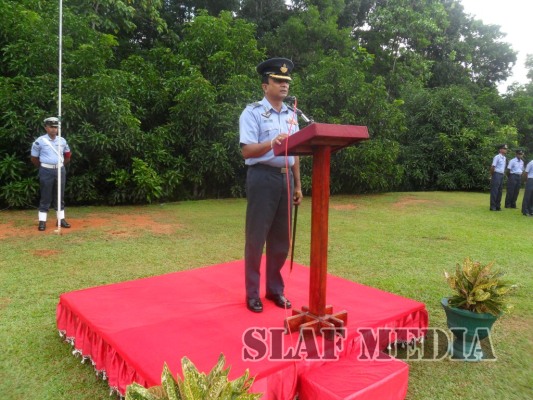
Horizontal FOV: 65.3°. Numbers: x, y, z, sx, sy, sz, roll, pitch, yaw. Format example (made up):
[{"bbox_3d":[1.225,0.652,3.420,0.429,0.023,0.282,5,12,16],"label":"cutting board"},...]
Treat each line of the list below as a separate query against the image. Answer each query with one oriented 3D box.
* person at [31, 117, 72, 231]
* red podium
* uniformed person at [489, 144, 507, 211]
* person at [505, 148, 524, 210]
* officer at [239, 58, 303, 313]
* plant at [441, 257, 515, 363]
[{"bbox_3d":[-3.359,-0.408,6.526,0.600,1.760,0.370,-4,10,-38],"label":"person"},{"bbox_3d":[0.339,0.185,2.687,0.480,1.312,0.370,-4,9,-37],"label":"red podium"},{"bbox_3d":[6.279,-0.596,11.311,0.480,1.760,0.370,-4,10,-42],"label":"uniformed person"},{"bbox_3d":[7.476,-0.633,12.542,0.490,1.740,0.370,-4,10,-40],"label":"person"},{"bbox_3d":[0.022,-0.094,2.979,0.500,1.780,0.400,-5,11,-44],"label":"officer"},{"bbox_3d":[1.507,0.774,2.977,0.500,0.705,0.480,5,8,27],"label":"plant"}]

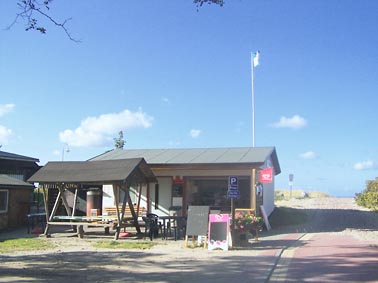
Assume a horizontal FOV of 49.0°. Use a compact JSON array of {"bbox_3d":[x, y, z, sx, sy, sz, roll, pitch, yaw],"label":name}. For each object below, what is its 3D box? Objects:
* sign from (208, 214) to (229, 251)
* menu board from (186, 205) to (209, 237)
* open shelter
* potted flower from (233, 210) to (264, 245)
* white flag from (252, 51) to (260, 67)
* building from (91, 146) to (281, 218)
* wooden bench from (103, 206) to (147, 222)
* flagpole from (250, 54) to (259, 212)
[{"bbox_3d":[0.851,2.555,11.766,0.570,1.080,0.600,-2,-8,14],"label":"sign"},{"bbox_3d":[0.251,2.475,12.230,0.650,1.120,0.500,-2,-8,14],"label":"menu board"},{"bbox_3d":[-3.683,2.218,16.249,4.300,2.930,2.600,-3,-8,20],"label":"open shelter"},{"bbox_3d":[1.916,2.766,13.352,1.000,1.080,0.850,-2,-8,12],"label":"potted flower"},{"bbox_3d":[5.060,-6.162,31.085,0.550,1.200,0.250,-1,-8,10],"label":"white flag"},{"bbox_3d":[-0.154,2.667,25.572,10.500,4.500,8.200,-2,-8,15],"label":"building"},{"bbox_3d":[-3.602,4.142,23.156,2.200,0.880,0.650,-2,-8,16],"label":"wooden bench"},{"bbox_3d":[4.706,-0.656,30.352,0.150,12.350,0.150,0,-8,0],"label":"flagpole"}]

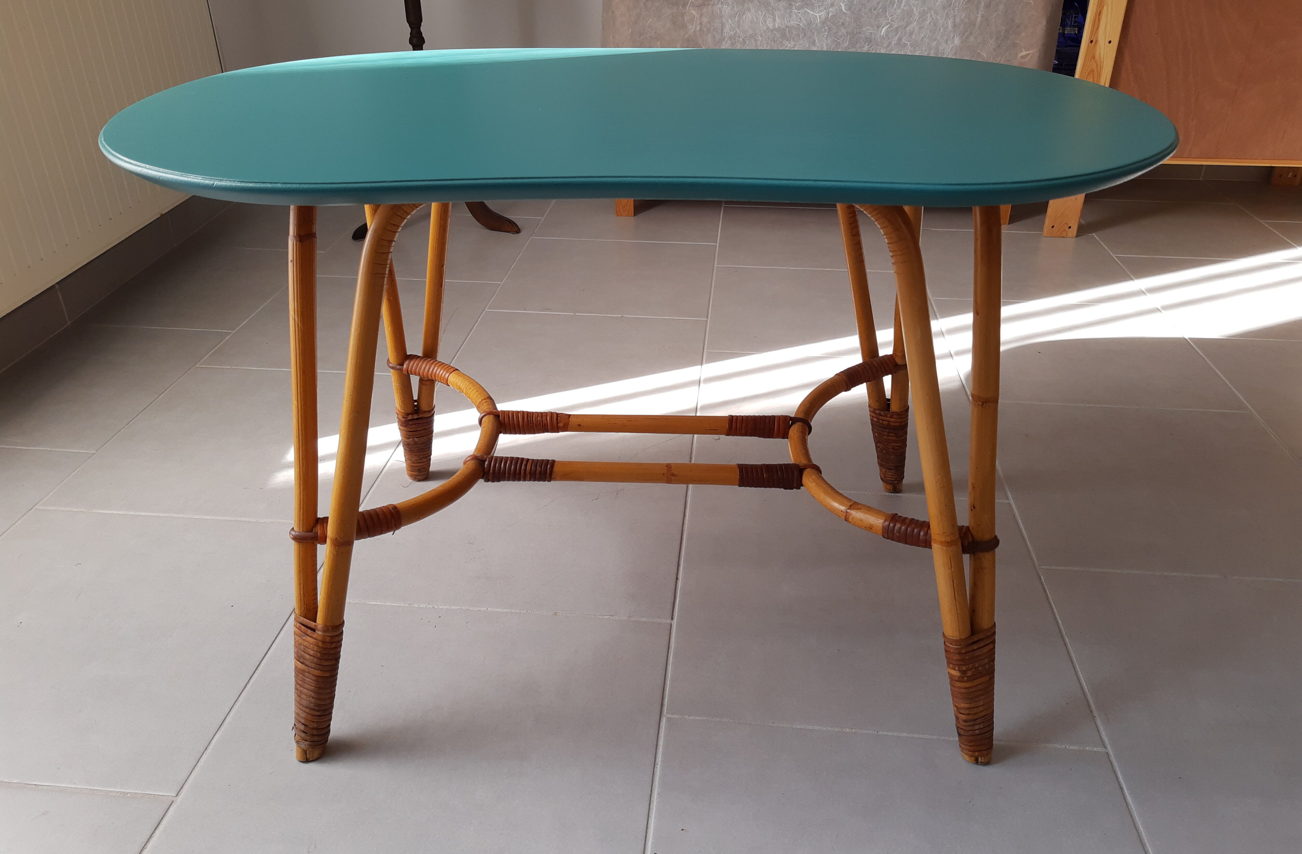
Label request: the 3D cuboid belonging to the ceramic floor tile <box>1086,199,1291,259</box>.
[{"bbox_3d":[1.314,-0.489,2.435,0.449,0.010,0.449,3,30,5],"label":"ceramic floor tile"}]

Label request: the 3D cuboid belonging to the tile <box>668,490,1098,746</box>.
[{"bbox_3d":[0.261,0.209,1.207,0.449,0.010,0.449,3,30,5],"label":"tile"}]

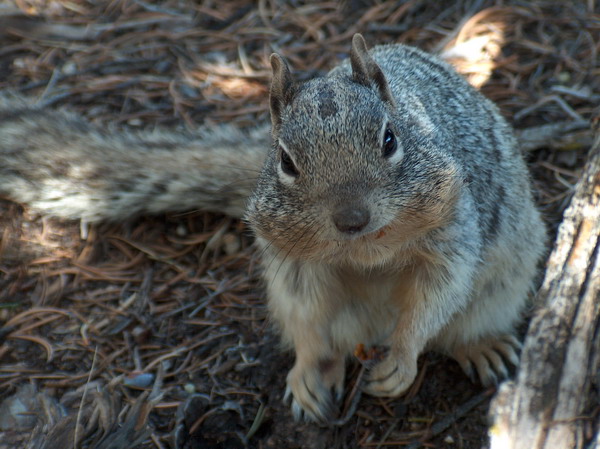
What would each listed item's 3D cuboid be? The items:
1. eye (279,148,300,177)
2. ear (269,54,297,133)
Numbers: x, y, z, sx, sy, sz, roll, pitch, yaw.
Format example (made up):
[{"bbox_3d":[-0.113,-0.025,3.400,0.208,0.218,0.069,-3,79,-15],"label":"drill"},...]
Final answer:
[{"bbox_3d":[-0.004,-0.023,1.020,0.005,0.011,0.010,-36,43,-29],"label":"eye"},{"bbox_3d":[-0.006,-0.050,1.034,0.008,0.026,0.013,-14,21,-35],"label":"ear"}]

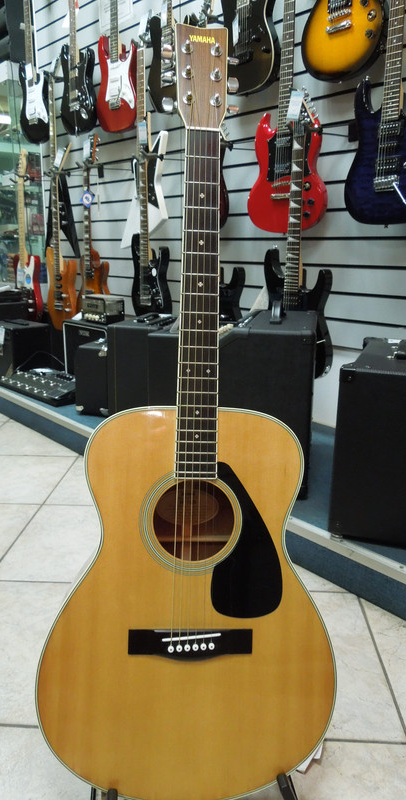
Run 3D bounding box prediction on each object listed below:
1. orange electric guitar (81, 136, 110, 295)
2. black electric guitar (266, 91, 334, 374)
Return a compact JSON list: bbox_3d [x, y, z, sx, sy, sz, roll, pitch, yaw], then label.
[{"bbox_3d":[-0.556,-0.805,2.922,0.330,0.978,0.085,17,22,41],"label":"orange electric guitar"},{"bbox_3d":[0.312,-0.500,1.897,0.320,0.926,0.075,15,21,42],"label":"black electric guitar"}]

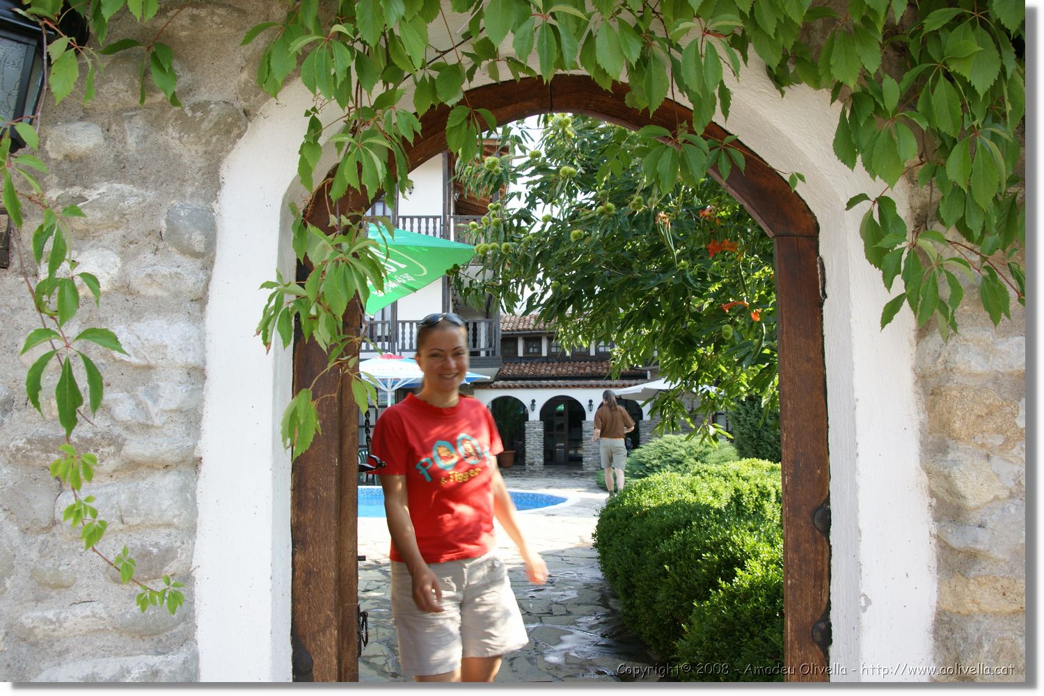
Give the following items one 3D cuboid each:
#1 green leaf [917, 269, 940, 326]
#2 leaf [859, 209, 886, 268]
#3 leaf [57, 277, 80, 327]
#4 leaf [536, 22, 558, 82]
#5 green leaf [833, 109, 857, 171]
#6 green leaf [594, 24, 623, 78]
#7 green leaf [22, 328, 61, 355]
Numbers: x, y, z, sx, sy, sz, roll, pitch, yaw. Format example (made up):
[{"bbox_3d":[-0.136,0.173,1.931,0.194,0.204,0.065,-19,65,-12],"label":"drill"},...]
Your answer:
[{"bbox_3d":[0.861,-0.107,1.660,0.041,0.126,0.024,11,-11,6],"label":"green leaf"},{"bbox_3d":[0.748,-0.233,1.670,0.050,0.131,0.024,-14,-12,16],"label":"leaf"},{"bbox_3d":[-0.967,-0.098,1.670,0.048,0.107,0.024,9,-11,-6],"label":"leaf"},{"bbox_3d":[0.053,-0.619,1.635,0.046,0.130,0.030,0,-5,0],"label":"leaf"},{"bbox_3d":[0.694,-0.448,1.680,0.049,0.141,0.024,-9,-12,11],"label":"green leaf"},{"bbox_3d":[0.185,-0.637,1.680,0.058,0.127,0.024,-12,-11,0],"label":"green leaf"},{"bbox_3d":[-1.016,-0.014,1.656,0.085,0.059,0.040,0,-5,-6],"label":"green leaf"}]

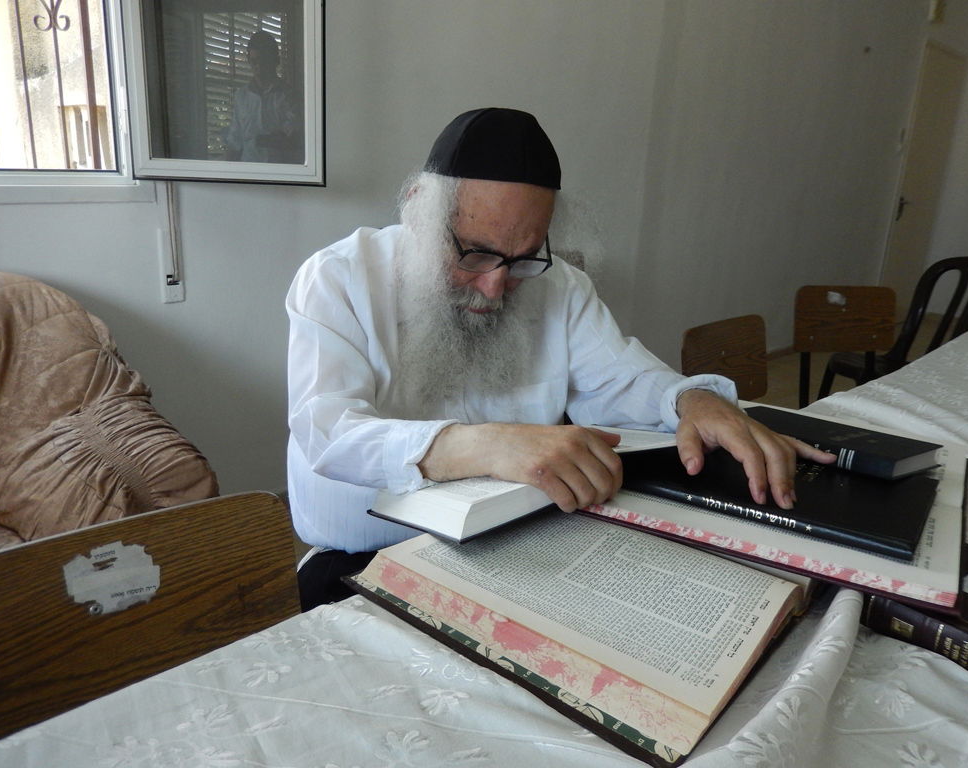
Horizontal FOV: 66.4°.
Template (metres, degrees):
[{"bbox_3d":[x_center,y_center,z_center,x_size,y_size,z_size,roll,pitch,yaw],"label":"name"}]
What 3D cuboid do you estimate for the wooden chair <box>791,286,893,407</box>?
[{"bbox_3d":[1.334,0.099,2.551,0.420,0.790,0.480,-2,18,-14],"label":"wooden chair"}]

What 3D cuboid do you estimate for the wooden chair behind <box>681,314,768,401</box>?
[{"bbox_3d":[0.771,0.272,1.896,0.420,0.790,0.480,-12,22,-40],"label":"wooden chair behind"}]

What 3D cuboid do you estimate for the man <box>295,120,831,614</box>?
[{"bbox_3d":[0.013,0.224,1.164,0.630,1.220,0.750,-8,20,-31],"label":"man"}]

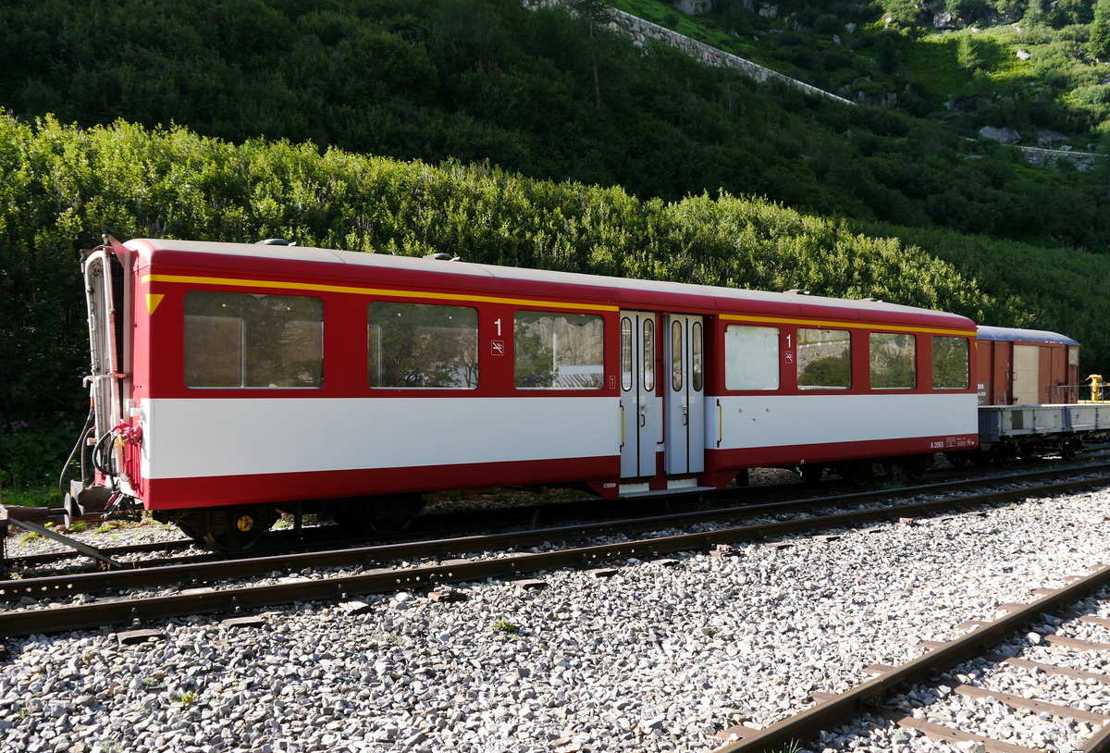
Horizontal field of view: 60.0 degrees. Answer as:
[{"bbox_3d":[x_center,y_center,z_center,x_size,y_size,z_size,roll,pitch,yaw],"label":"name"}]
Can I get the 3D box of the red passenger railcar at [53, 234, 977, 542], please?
[{"bbox_3d":[1.400,0.240,15.150,16.200,3.520,2.680,1,-1,-38],"label":"red passenger railcar"}]

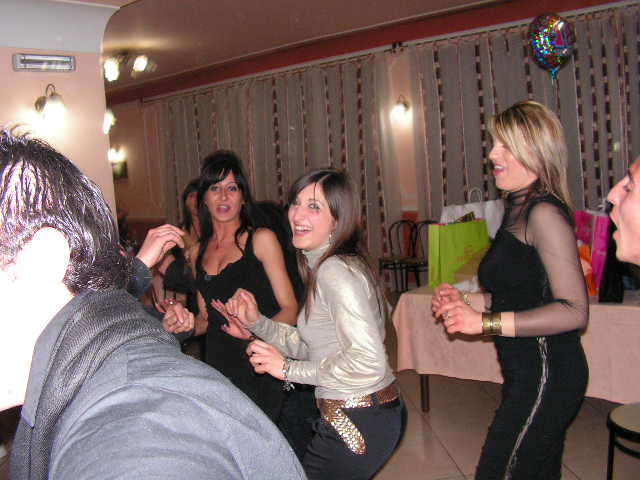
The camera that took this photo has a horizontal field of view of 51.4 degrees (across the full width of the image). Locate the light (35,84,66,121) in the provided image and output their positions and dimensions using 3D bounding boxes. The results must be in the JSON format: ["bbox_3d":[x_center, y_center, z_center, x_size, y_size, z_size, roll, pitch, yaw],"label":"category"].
[{"bbox_3d":[-1.984,-1.009,4.900,0.260,0.280,0.170,0,6,40],"label":"light"}]

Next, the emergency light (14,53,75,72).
[{"bbox_3d":[-1.867,-1.200,4.500,0.060,0.108,0.400,1,7,44],"label":"emergency light"}]

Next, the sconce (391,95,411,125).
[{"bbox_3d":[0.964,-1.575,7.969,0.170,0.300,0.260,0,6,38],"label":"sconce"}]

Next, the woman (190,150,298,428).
[{"bbox_3d":[-0.263,0.454,2.380,0.480,1.580,0.400,-3,5,15],"label":"woman"}]

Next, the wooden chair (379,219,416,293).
[{"bbox_3d":[0.943,0.226,8.050,0.410,0.880,0.460,0,6,38],"label":"wooden chair"}]

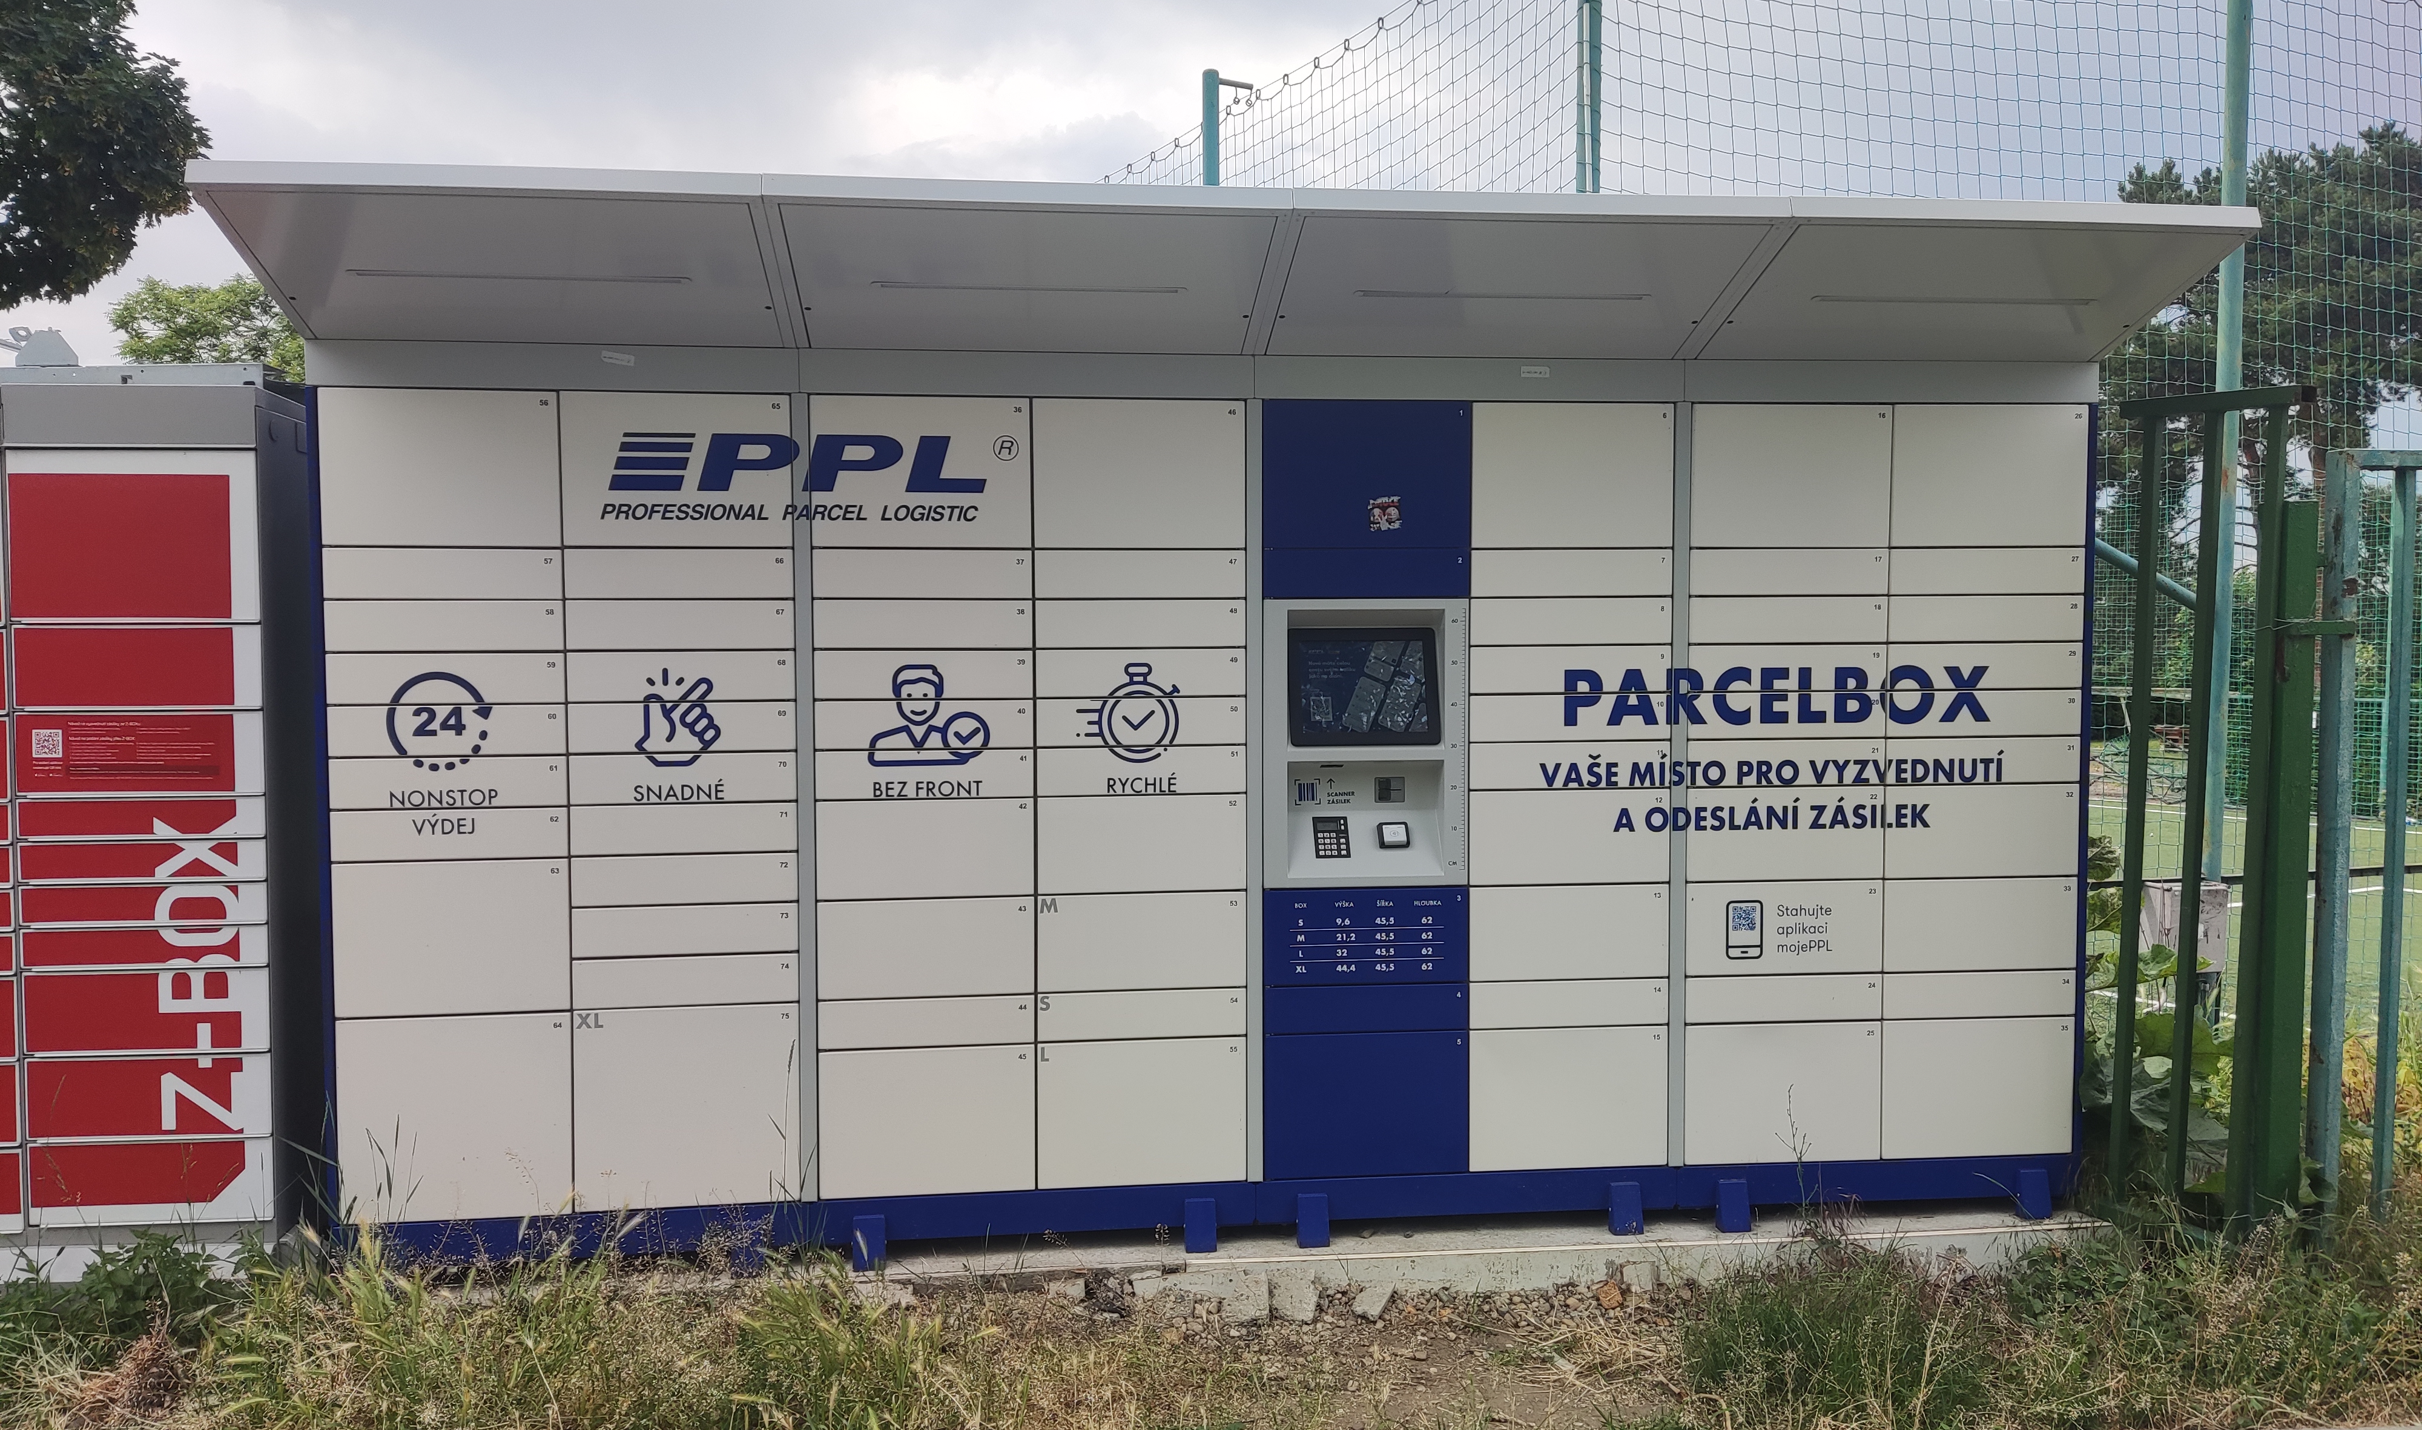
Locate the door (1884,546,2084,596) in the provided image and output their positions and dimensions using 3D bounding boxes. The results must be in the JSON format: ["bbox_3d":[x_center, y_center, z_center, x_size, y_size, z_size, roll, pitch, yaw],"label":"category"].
[{"bbox_3d":[1.917,-0.353,4.346,0.494,0.111,0.025,-1,3,-7],"label":"door"}]

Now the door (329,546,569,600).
[{"bbox_3d":[-1.708,-0.317,3.923,0.494,0.111,0.025,-1,3,-7],"label":"door"}]

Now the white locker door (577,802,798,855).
[{"bbox_3d":[-1.204,0.259,4.006,0.502,0.111,0.025,-1,3,-6],"label":"white locker door"}]

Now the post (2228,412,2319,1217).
[{"bbox_3d":[2.647,0.285,4.350,0.100,2.000,0.110,-3,4,-37],"label":"post"}]

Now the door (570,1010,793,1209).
[{"bbox_3d":[-1.209,0.906,4.059,0.494,0.457,0.025,-1,3,-6],"label":"door"}]

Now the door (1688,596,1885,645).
[{"bbox_3d":[1.407,-0.230,4.263,0.491,0.107,0.022,-1,3,-7],"label":"door"}]

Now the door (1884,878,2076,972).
[{"bbox_3d":[1.927,0.525,4.392,0.488,0.225,0.025,-1,3,-6],"label":"door"}]

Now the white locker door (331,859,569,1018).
[{"bbox_3d":[-1.711,0.499,3.961,0.510,0.347,0.025,-1,3,-6],"label":"white locker door"}]

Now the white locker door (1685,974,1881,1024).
[{"bbox_3d":[1.421,0.702,4.345,0.493,0.109,0.025,-1,3,-6],"label":"white locker door"}]

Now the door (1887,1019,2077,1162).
[{"bbox_3d":[1.916,0.926,4.381,0.491,0.340,0.022,-1,3,-7],"label":"door"}]

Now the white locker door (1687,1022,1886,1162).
[{"bbox_3d":[1.416,0.932,4.340,0.502,0.348,0.025,-1,3,-6],"label":"white locker door"}]

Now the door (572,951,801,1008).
[{"bbox_3d":[-1.197,0.607,4.009,0.491,0.107,0.022,-1,3,-7],"label":"door"}]

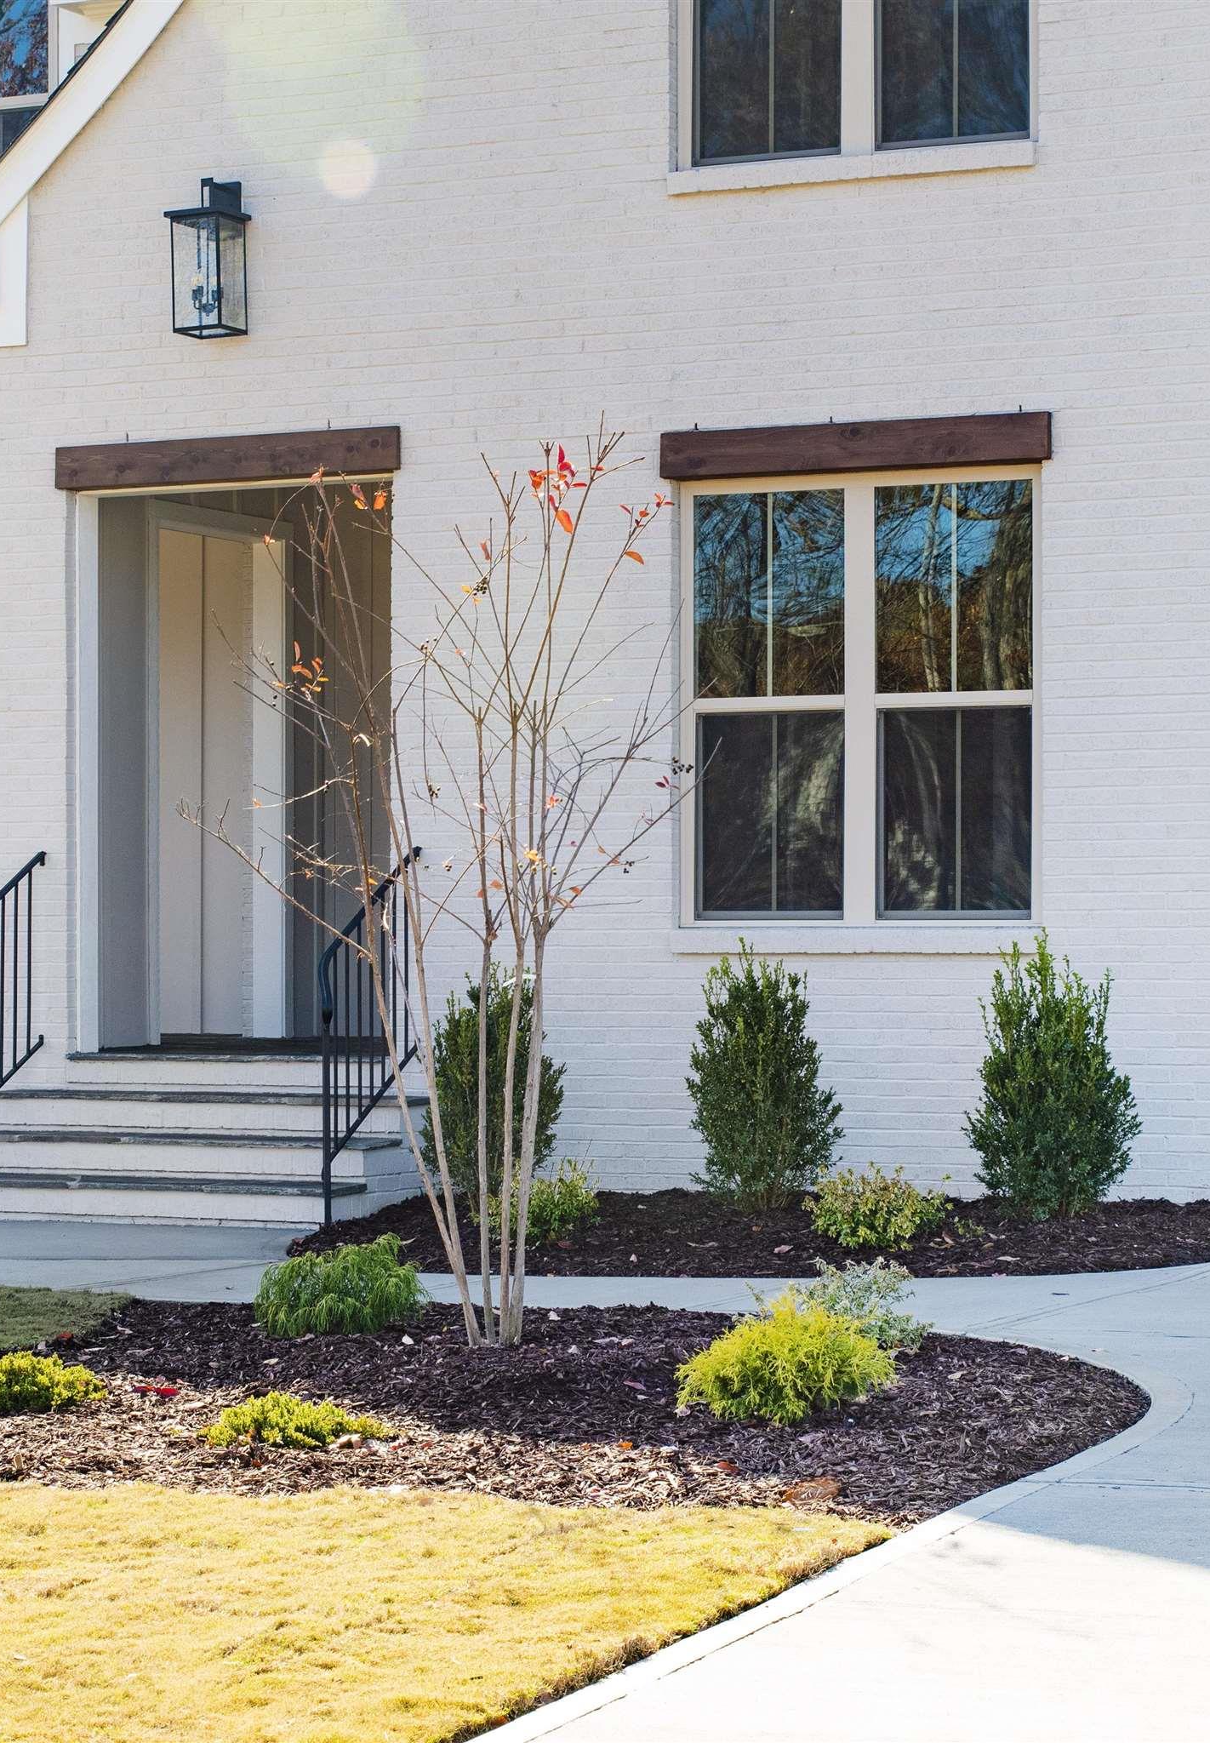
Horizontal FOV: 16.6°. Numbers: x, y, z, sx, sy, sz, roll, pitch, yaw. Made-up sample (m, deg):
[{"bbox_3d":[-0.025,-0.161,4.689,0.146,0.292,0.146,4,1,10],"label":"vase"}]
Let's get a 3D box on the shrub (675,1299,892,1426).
[{"bbox_3d":[0.455,1.236,10.470,0.553,0.302,0.520,0,-1,0],"label":"shrub"}]

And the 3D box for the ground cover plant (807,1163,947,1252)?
[{"bbox_3d":[0.957,1.168,14.580,0.482,0.278,0.440,0,-1,0],"label":"ground cover plant"}]

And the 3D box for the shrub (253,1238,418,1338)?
[{"bbox_3d":[-0.808,1.243,12.500,0.512,0.278,0.470,0,-1,0],"label":"shrub"}]

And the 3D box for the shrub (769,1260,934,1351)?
[{"bbox_3d":[0.717,1.255,12.000,0.456,0.247,0.420,0,-1,0],"label":"shrub"}]

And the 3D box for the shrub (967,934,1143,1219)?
[{"bbox_3d":[1.651,0.744,15.170,0.644,1.025,0.620,0,-1,0],"label":"shrub"}]

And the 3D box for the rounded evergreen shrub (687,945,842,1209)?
[{"bbox_3d":[0.607,0.783,15.770,0.584,0.989,0.560,0,-1,0],"label":"rounded evergreen shrub"}]

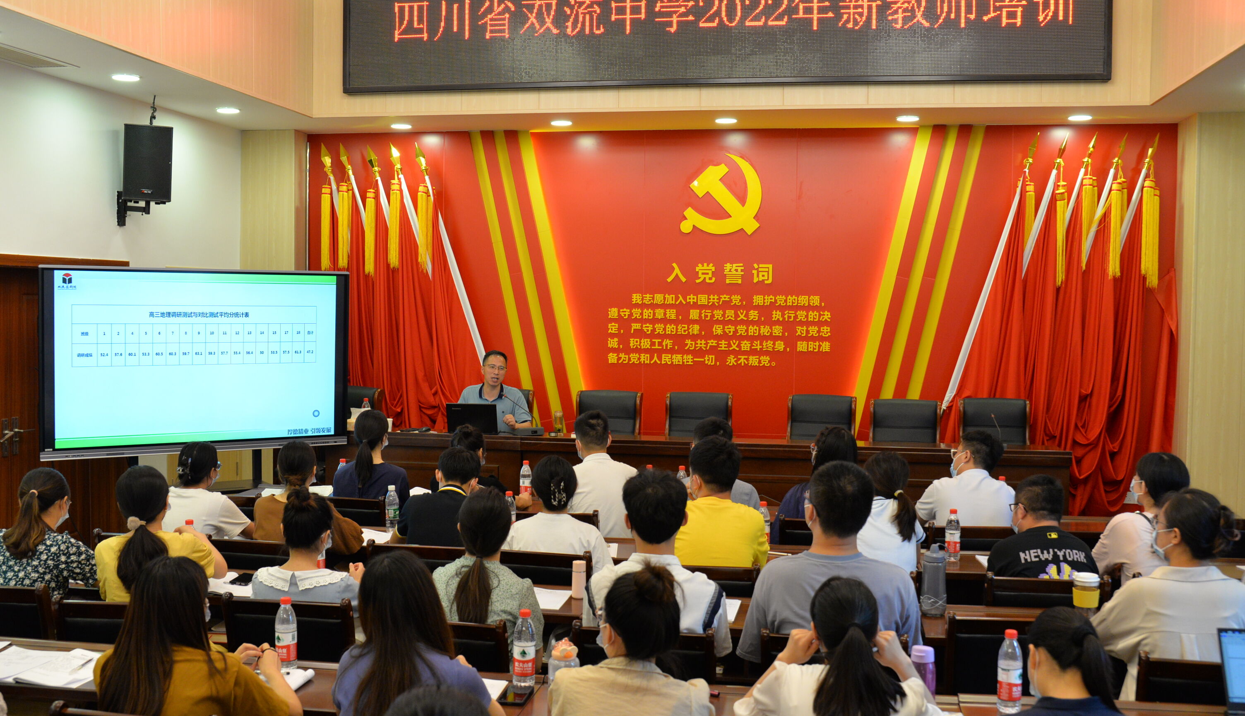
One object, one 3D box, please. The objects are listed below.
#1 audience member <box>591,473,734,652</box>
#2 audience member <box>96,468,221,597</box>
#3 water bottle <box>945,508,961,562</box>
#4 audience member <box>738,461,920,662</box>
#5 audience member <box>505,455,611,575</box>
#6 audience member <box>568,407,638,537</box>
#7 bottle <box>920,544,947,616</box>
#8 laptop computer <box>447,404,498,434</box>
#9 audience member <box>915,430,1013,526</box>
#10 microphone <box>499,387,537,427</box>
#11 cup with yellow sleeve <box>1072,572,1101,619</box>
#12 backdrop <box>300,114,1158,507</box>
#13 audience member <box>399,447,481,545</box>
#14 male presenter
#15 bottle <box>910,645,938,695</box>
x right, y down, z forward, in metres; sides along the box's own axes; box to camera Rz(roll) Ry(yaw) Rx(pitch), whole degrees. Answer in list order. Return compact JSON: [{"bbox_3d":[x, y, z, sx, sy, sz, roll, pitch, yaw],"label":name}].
[{"bbox_3d":[0.143,1.023,4.054,0.480,1.340,0.760,1,3,10],"label":"audience member"},{"bbox_3d":[-1.574,1.027,4.383,0.470,1.312,0.750,1,3,9],"label":"audience member"},{"bbox_3d":[1.506,0.807,5.511,0.065,0.232,0.065,1,3,9],"label":"water bottle"},{"bbox_3d":[0.661,1.013,3.964,0.550,1.380,0.780,1,3,6],"label":"audience member"},{"bbox_3d":[-0.249,1.044,5.446,0.480,1.260,0.700,1,3,5],"label":"audience member"},{"bbox_3d":[-0.106,0.949,6.524,0.490,1.350,0.700,1,3,6],"label":"audience member"},{"bbox_3d":[1.176,0.838,4.575,0.090,0.260,0.090,1,3,9],"label":"bottle"},{"bbox_3d":[-1.080,0.434,8.698,0.365,0.225,0.300,1,3,10],"label":"laptop computer"},{"bbox_3d":[1.570,0.992,5.894,0.500,1.319,0.750,0,3,-13],"label":"audience member"},{"bbox_3d":[-0.741,0.370,8.657,0.310,0.290,0.100,3,3,40],"label":"microphone"},{"bbox_3d":[1.694,0.877,4.423,0.095,0.182,0.095,1,3,9],"label":"cup with yellow sleeve"},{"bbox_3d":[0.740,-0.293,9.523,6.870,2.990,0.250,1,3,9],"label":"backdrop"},{"bbox_3d":[-0.702,1.009,5.302,0.490,1.286,0.750,1,3,4],"label":"audience member"},{"bbox_3d":[-0.913,0.586,8.364,0.520,1.264,0.750,1,3,5],"label":"male presenter"},{"bbox_3d":[0.867,0.924,3.471,0.069,0.188,0.069,2,3,24],"label":"bottle"}]

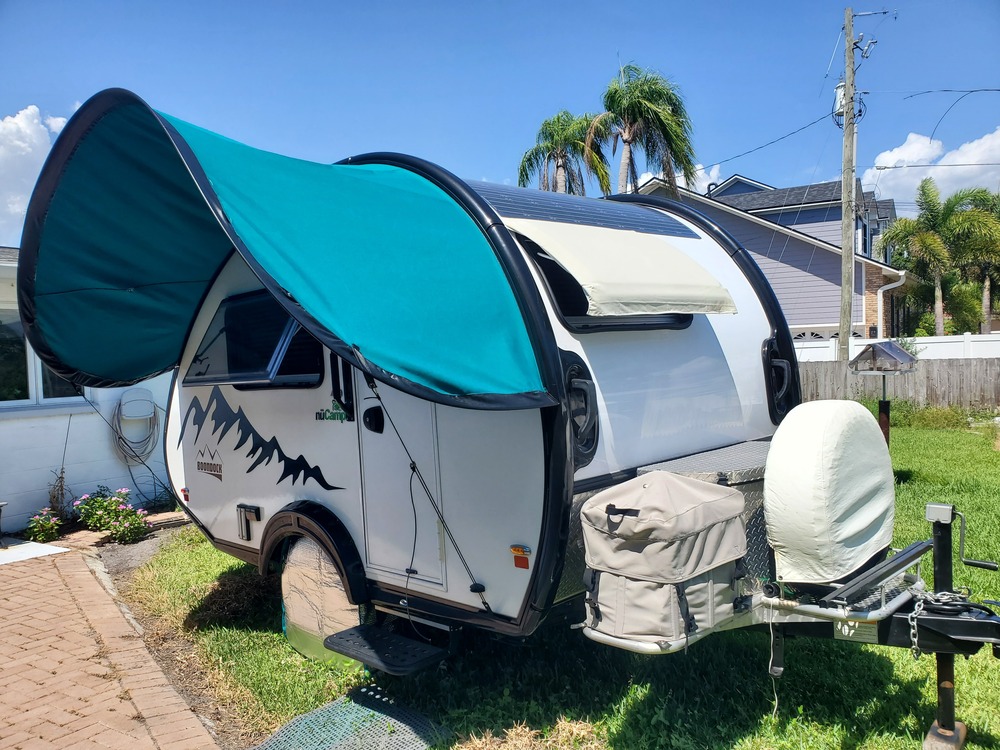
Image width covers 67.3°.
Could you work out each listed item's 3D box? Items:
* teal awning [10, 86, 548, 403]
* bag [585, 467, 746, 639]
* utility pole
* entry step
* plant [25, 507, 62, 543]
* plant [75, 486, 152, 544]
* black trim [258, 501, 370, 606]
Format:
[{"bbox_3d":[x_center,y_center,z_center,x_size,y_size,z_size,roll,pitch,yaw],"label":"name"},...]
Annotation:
[{"bbox_3d":[-1.336,-0.522,3.403,3.167,1.421,1.035,-1,2,45],"label":"teal awning"},{"bbox_3d":[0.634,0.651,2.900,0.386,0.548,0.477,-1,2,45],"label":"bag"},{"bbox_3d":[8.315,-4.017,18.000,0.280,9.467,0.280,0,2,0],"label":"utility pole"},{"bbox_3d":[-0.491,1.189,3.247,0.548,0.056,0.269,-1,2,45],"label":"entry step"},{"bbox_3d":[-4.011,1.309,6.600,0.330,0.300,0.320,-2,2,-18],"label":"plant"},{"bbox_3d":[-3.448,1.226,6.700,0.680,0.420,0.580,-2,2,-18],"label":"plant"},{"bbox_3d":[-0.990,0.873,3.832,0.898,0.447,0.112,-1,2,45],"label":"black trim"}]

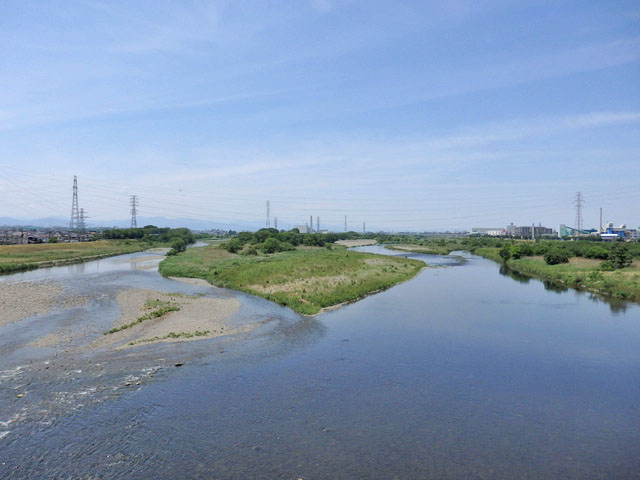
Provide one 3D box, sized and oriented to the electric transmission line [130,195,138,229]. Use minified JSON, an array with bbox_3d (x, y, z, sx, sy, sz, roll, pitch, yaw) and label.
[{"bbox_3d":[-192.640,-28.040,480.000,8.800,38.000,7.000,0,1,0],"label":"electric transmission line"}]

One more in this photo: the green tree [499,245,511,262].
[{"bbox_3d":[71.850,5.260,180.000,4.600,7.000,4.600,0,1,0],"label":"green tree"}]

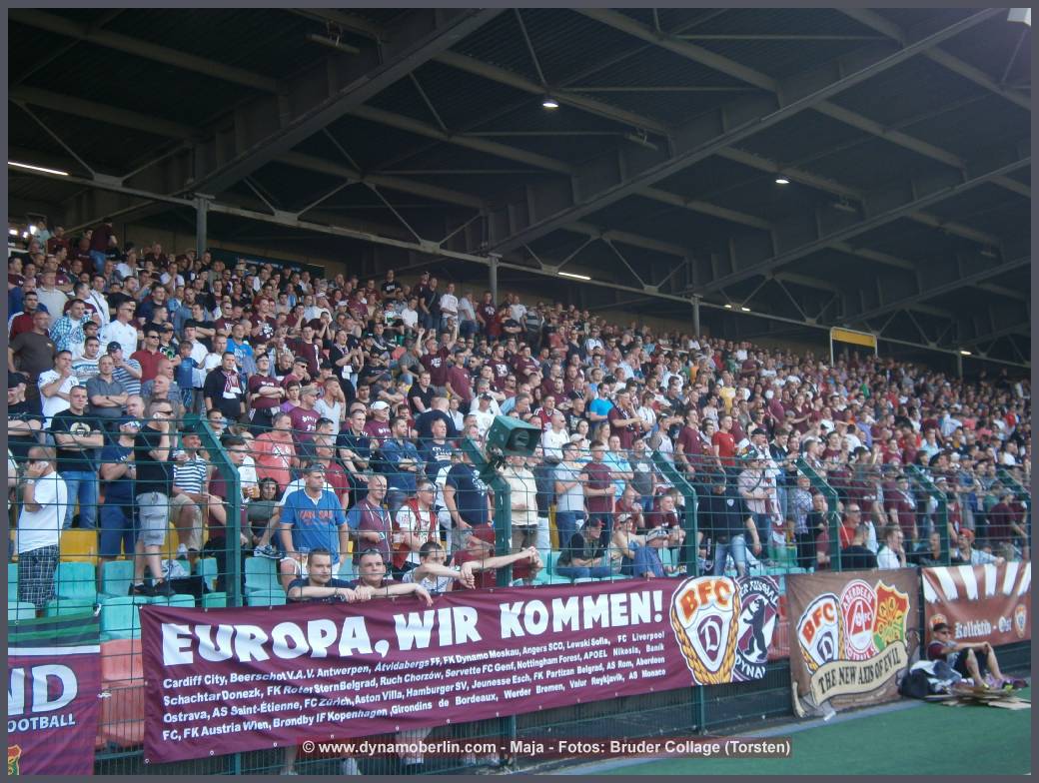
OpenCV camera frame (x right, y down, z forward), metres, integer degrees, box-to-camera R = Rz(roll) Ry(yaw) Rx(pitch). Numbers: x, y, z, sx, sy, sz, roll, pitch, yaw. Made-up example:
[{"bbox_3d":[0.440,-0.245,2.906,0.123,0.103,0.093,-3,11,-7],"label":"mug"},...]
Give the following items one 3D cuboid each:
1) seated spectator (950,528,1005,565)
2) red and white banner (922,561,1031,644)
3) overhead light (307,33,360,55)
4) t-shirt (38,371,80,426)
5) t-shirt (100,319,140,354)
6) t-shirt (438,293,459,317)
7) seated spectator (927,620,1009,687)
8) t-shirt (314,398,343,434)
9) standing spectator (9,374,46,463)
[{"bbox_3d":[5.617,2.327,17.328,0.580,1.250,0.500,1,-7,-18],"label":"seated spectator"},{"bbox_3d":[5.556,2.517,16.906,0.040,0.940,2.950,-7,-9,42],"label":"red and white banner"},{"bbox_3d":[-3.195,-5.970,24.235,0.140,0.140,1.180,-7,-9,42],"label":"overhead light"},{"bbox_3d":[-5.241,0.074,16.100,0.450,0.640,0.300,3,-8,-36],"label":"t-shirt"},{"bbox_3d":[-5.372,-0.652,18.965,0.460,0.640,0.300,4,-9,-40],"label":"t-shirt"},{"bbox_3d":[-1.585,-1.922,31.800,0.460,0.610,0.290,3,-8,-33],"label":"t-shirt"},{"bbox_3d":[5.009,2.954,15.800,0.920,0.800,0.520,-3,-7,17],"label":"seated spectator"},{"bbox_3d":[-2.537,0.404,18.764,0.430,0.640,0.290,5,-9,-43],"label":"t-shirt"},{"bbox_3d":[-4.624,0.724,12.899,0.530,1.800,0.400,2,-7,-27],"label":"standing spectator"}]

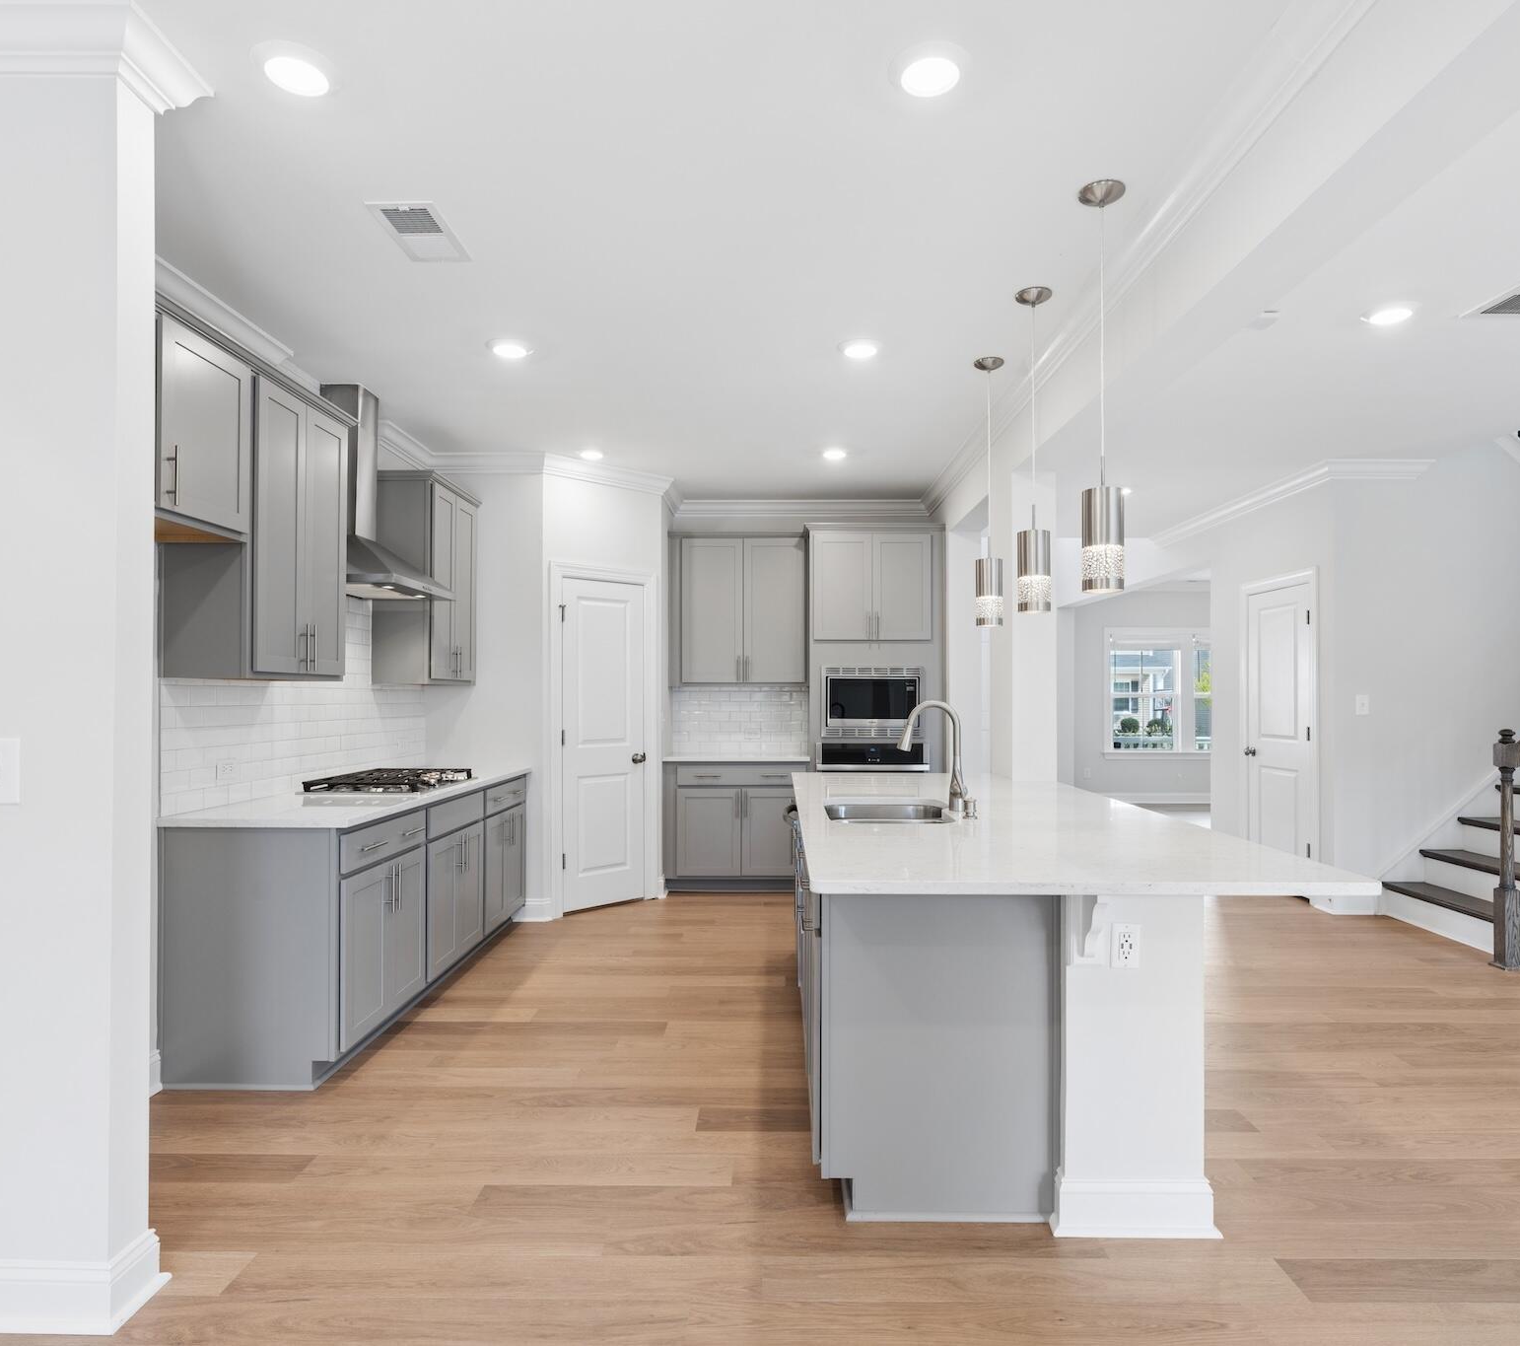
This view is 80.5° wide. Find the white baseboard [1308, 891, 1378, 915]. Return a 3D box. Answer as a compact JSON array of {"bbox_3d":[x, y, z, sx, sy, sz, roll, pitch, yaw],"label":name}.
[{"bbox_3d":[3.650,1.425,5.618,0.280,0.135,0.270,0,-2,1],"label":"white baseboard"}]

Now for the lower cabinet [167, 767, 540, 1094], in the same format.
[{"bbox_3d":[-1.699,0.986,4.170,0.620,0.908,2.320,0,-2,1],"label":"lower cabinet"}]

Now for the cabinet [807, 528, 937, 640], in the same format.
[{"bbox_3d":[0.751,-0.573,6.232,0.849,0.753,0.620,0,-1,1],"label":"cabinet"}]

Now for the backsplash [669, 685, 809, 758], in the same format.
[{"bbox_3d":[-0.155,0.334,6.525,0.979,0.458,0.018,0,-1,1],"label":"backsplash"}]

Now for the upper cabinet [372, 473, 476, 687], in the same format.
[{"bbox_3d":[-1.838,-0.478,4.984,0.330,1.109,0.680,0,-1,1],"label":"upper cabinet"}]

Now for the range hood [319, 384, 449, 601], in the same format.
[{"bbox_3d":[-1.792,-0.850,4.221,0.465,0.945,0.740,0,-2,1],"label":"range hood"}]

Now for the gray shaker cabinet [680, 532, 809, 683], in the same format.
[{"bbox_3d":[-0.119,-0.437,6.518,0.930,1.090,0.340,0,-2,1],"label":"gray shaker cabinet"}]

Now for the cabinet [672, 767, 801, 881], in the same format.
[{"bbox_3d":[-0.125,1.008,6.210,0.910,0.826,0.620,0,-1,1],"label":"cabinet"}]

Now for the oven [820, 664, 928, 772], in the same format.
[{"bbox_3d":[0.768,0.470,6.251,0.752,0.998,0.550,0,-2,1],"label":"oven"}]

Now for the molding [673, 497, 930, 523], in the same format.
[{"bbox_3d":[0.309,-1.185,6.509,1.867,0.120,0.100,0,-1,1],"label":"molding"}]

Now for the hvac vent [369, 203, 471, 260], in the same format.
[{"bbox_3d":[-1.018,-1.316,2.705,0.192,0.025,0.363,0,-1,1],"label":"hvac vent"}]

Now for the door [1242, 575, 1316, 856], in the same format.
[{"bbox_3d":[3.486,0.441,6.016,0.060,2.060,0.800,0,-1,1],"label":"door"}]

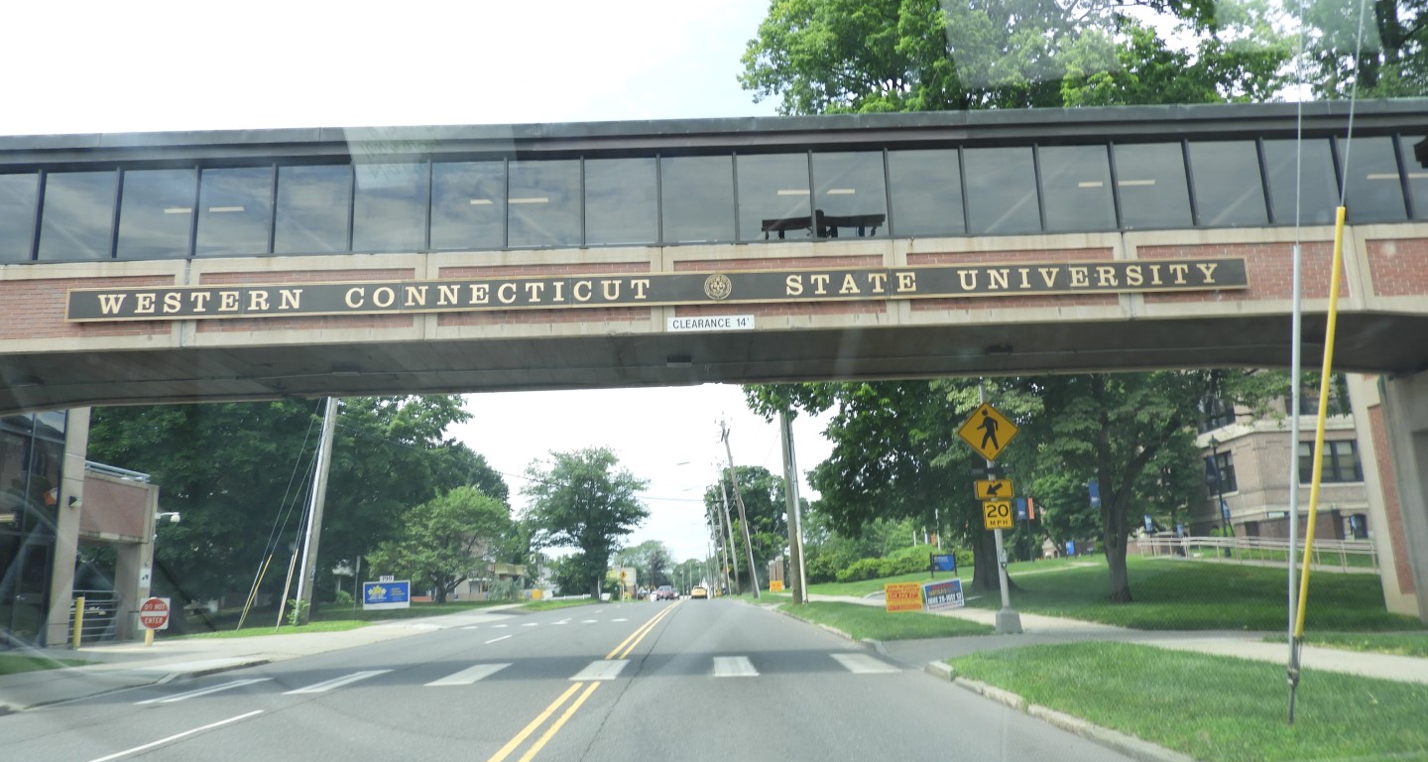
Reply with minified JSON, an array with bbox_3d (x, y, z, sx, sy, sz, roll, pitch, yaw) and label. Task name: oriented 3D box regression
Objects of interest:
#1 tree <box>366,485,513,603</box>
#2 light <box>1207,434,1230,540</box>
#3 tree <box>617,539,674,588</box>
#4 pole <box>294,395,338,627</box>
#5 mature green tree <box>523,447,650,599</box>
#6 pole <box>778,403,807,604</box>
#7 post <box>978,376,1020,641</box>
[{"bbox_3d":[-17.216,10.217,62.232,8.600,7.300,8.000,-2,-12,-2],"label":"tree"},{"bbox_3d":[21.696,4.908,42.521,0.500,5.200,0.500,-2,-12,-2],"label":"light"},{"bbox_3d":[-11.308,30.007,158.982,9.000,9.800,8.500,-2,-12,-2],"label":"tree"},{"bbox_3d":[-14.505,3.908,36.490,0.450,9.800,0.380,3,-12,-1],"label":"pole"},{"bbox_3d":[-10.113,11.298,79.223,9.700,12.200,9.200,-2,-12,-2],"label":"mature green tree"},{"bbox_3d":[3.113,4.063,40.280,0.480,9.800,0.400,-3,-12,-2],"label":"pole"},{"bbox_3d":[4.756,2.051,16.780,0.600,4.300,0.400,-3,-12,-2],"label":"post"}]

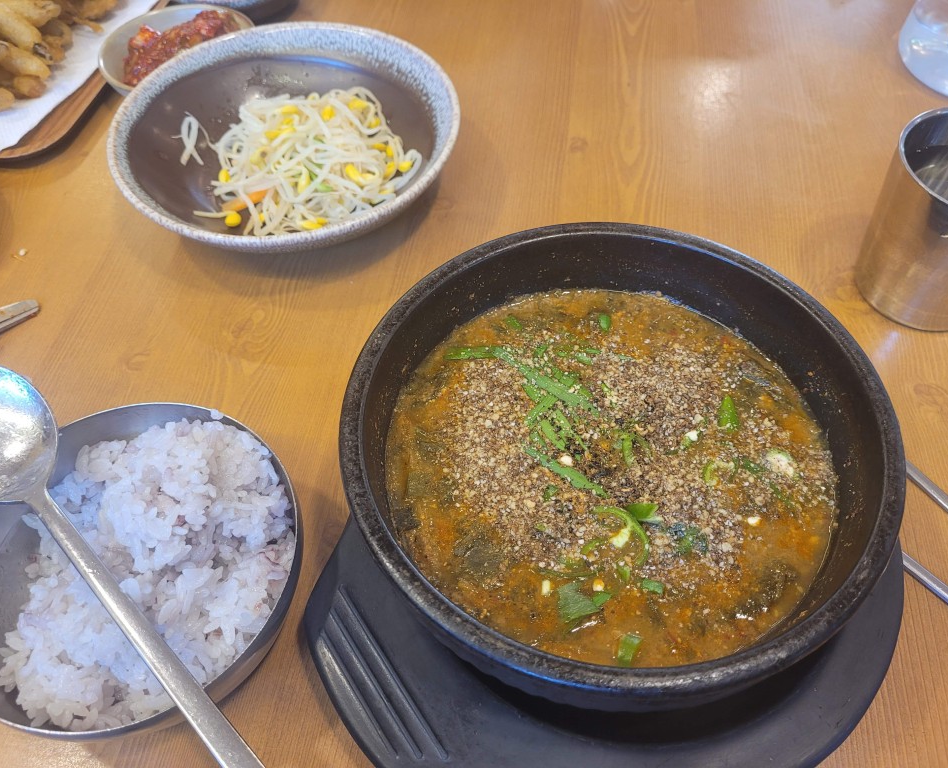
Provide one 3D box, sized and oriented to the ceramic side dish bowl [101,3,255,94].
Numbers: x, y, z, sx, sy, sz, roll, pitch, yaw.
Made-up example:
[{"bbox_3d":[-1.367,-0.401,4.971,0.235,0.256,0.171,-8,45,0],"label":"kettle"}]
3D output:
[{"bbox_3d":[-0.160,-0.174,0.430,0.084,0.035,0.084,0,54,0],"label":"ceramic side dish bowl"}]

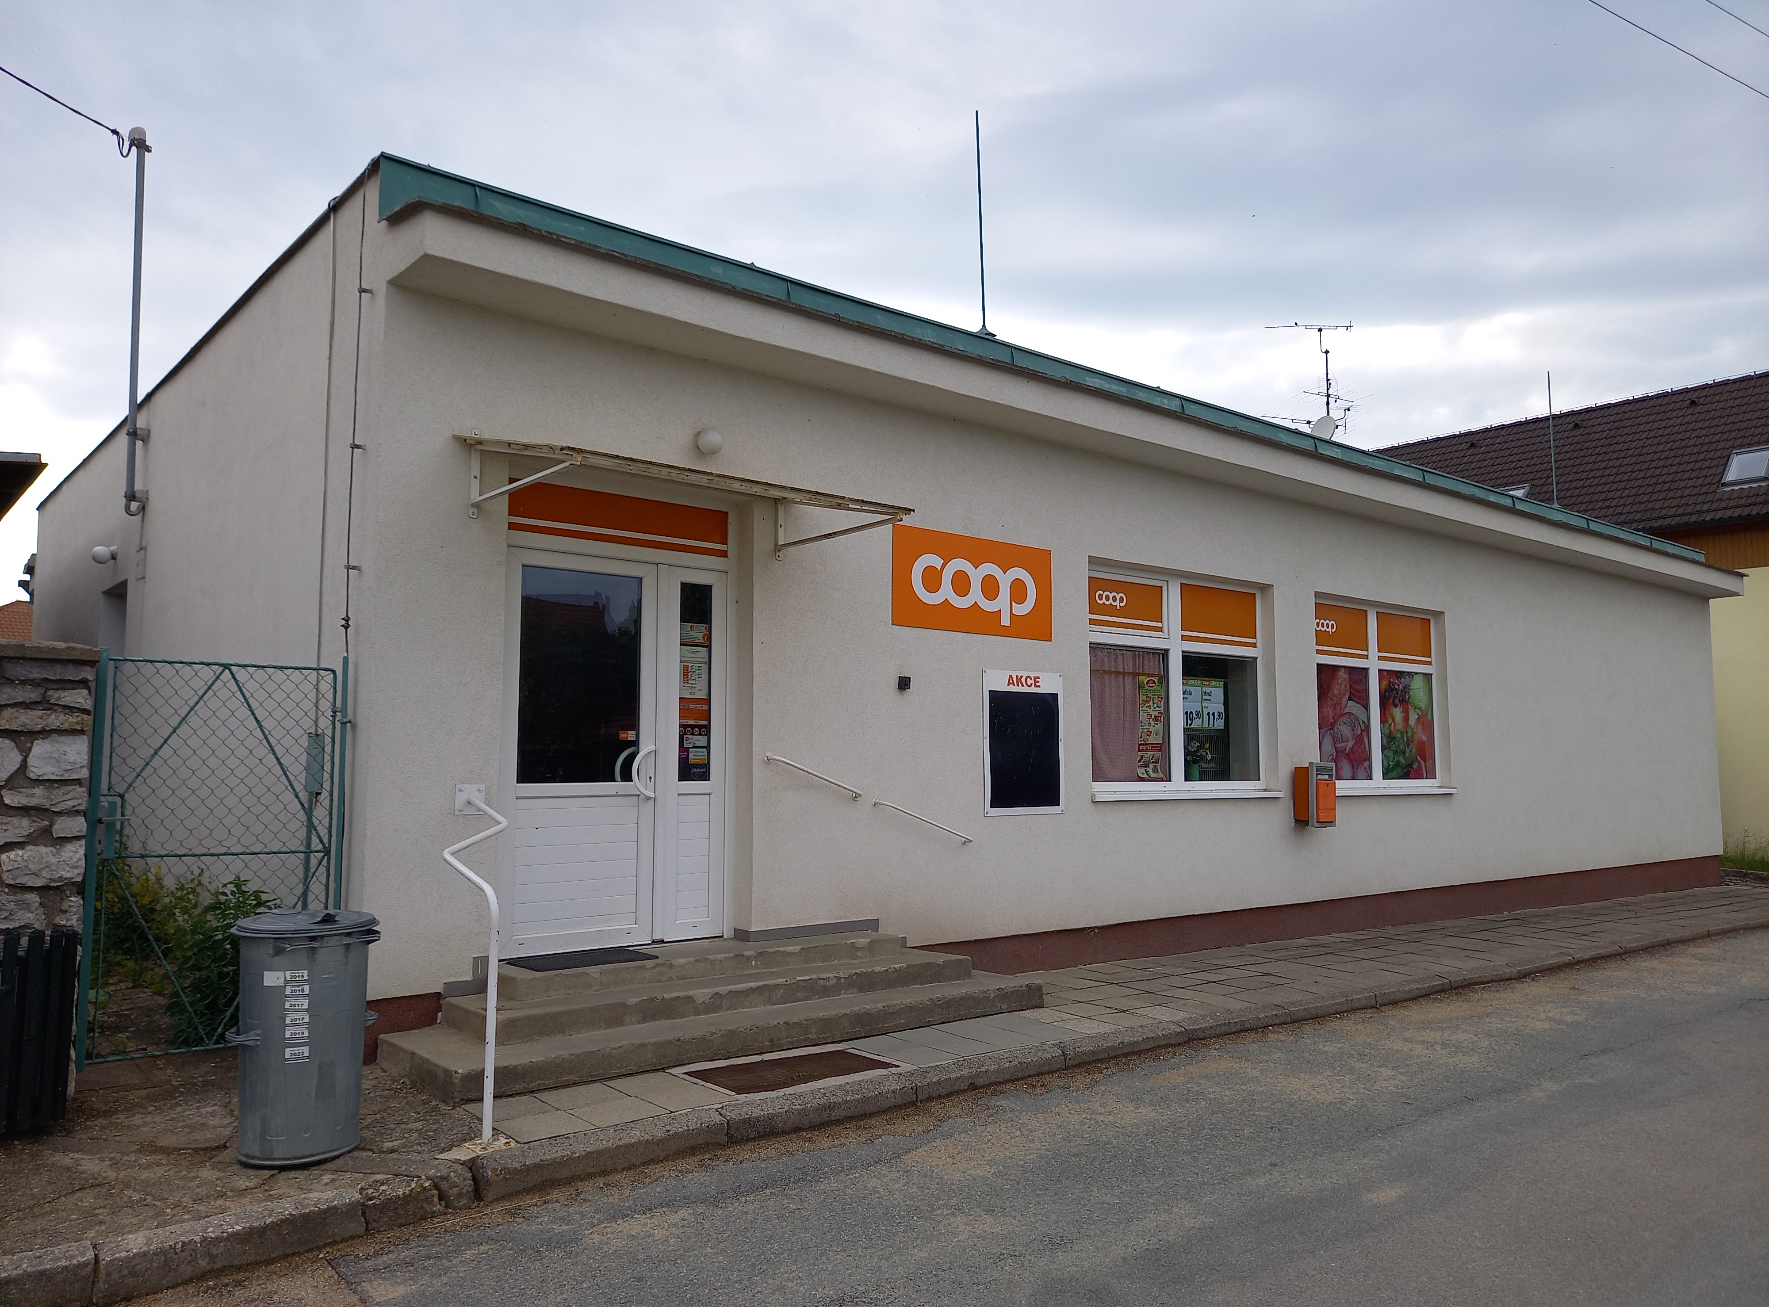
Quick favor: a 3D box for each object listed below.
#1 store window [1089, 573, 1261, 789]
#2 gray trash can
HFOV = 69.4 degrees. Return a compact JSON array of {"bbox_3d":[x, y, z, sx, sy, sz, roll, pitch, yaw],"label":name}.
[{"bbox_3d":[2.339,0.238,10.310,2.393,1.736,0.090,4,-7,-40],"label":"store window"},{"bbox_3d":[-2.119,1.393,4.664,0.510,0.815,0.500,4,-6,-40],"label":"gray trash can"}]

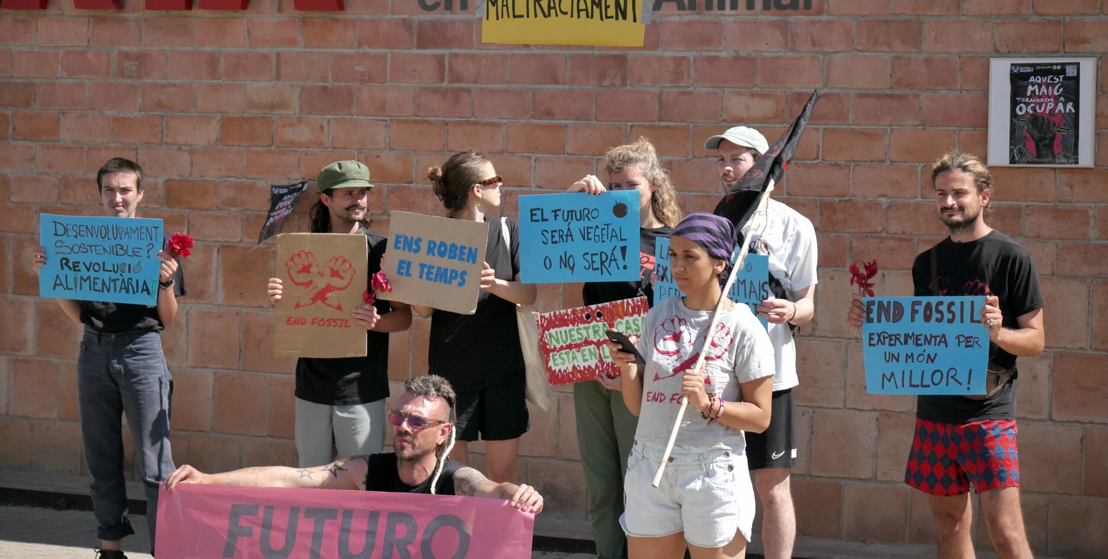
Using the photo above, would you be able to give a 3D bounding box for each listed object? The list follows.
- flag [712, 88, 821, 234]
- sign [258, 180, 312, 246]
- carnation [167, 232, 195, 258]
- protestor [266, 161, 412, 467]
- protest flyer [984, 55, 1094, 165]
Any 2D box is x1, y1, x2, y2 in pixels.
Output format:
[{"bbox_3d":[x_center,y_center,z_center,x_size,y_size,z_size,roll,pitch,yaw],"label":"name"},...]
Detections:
[{"bbox_3d":[0.631,-0.349,8.483,0.180,0.470,0.150,21,-9,11],"label":"flag"},{"bbox_3d":[-1.238,-0.310,13.231,0.270,0.286,0.060,3,2,26],"label":"sign"},{"bbox_3d":[-1.429,-0.129,11.023,0.105,0.105,0.095,2,2,10],"label":"carnation"},{"bbox_3d":[-0.816,0.394,10.938,0.530,1.674,0.430,2,2,7],"label":"protestor"},{"bbox_3d":[1.979,-0.677,11.676,0.442,0.441,0.025,3,2,26],"label":"protest flyer"}]

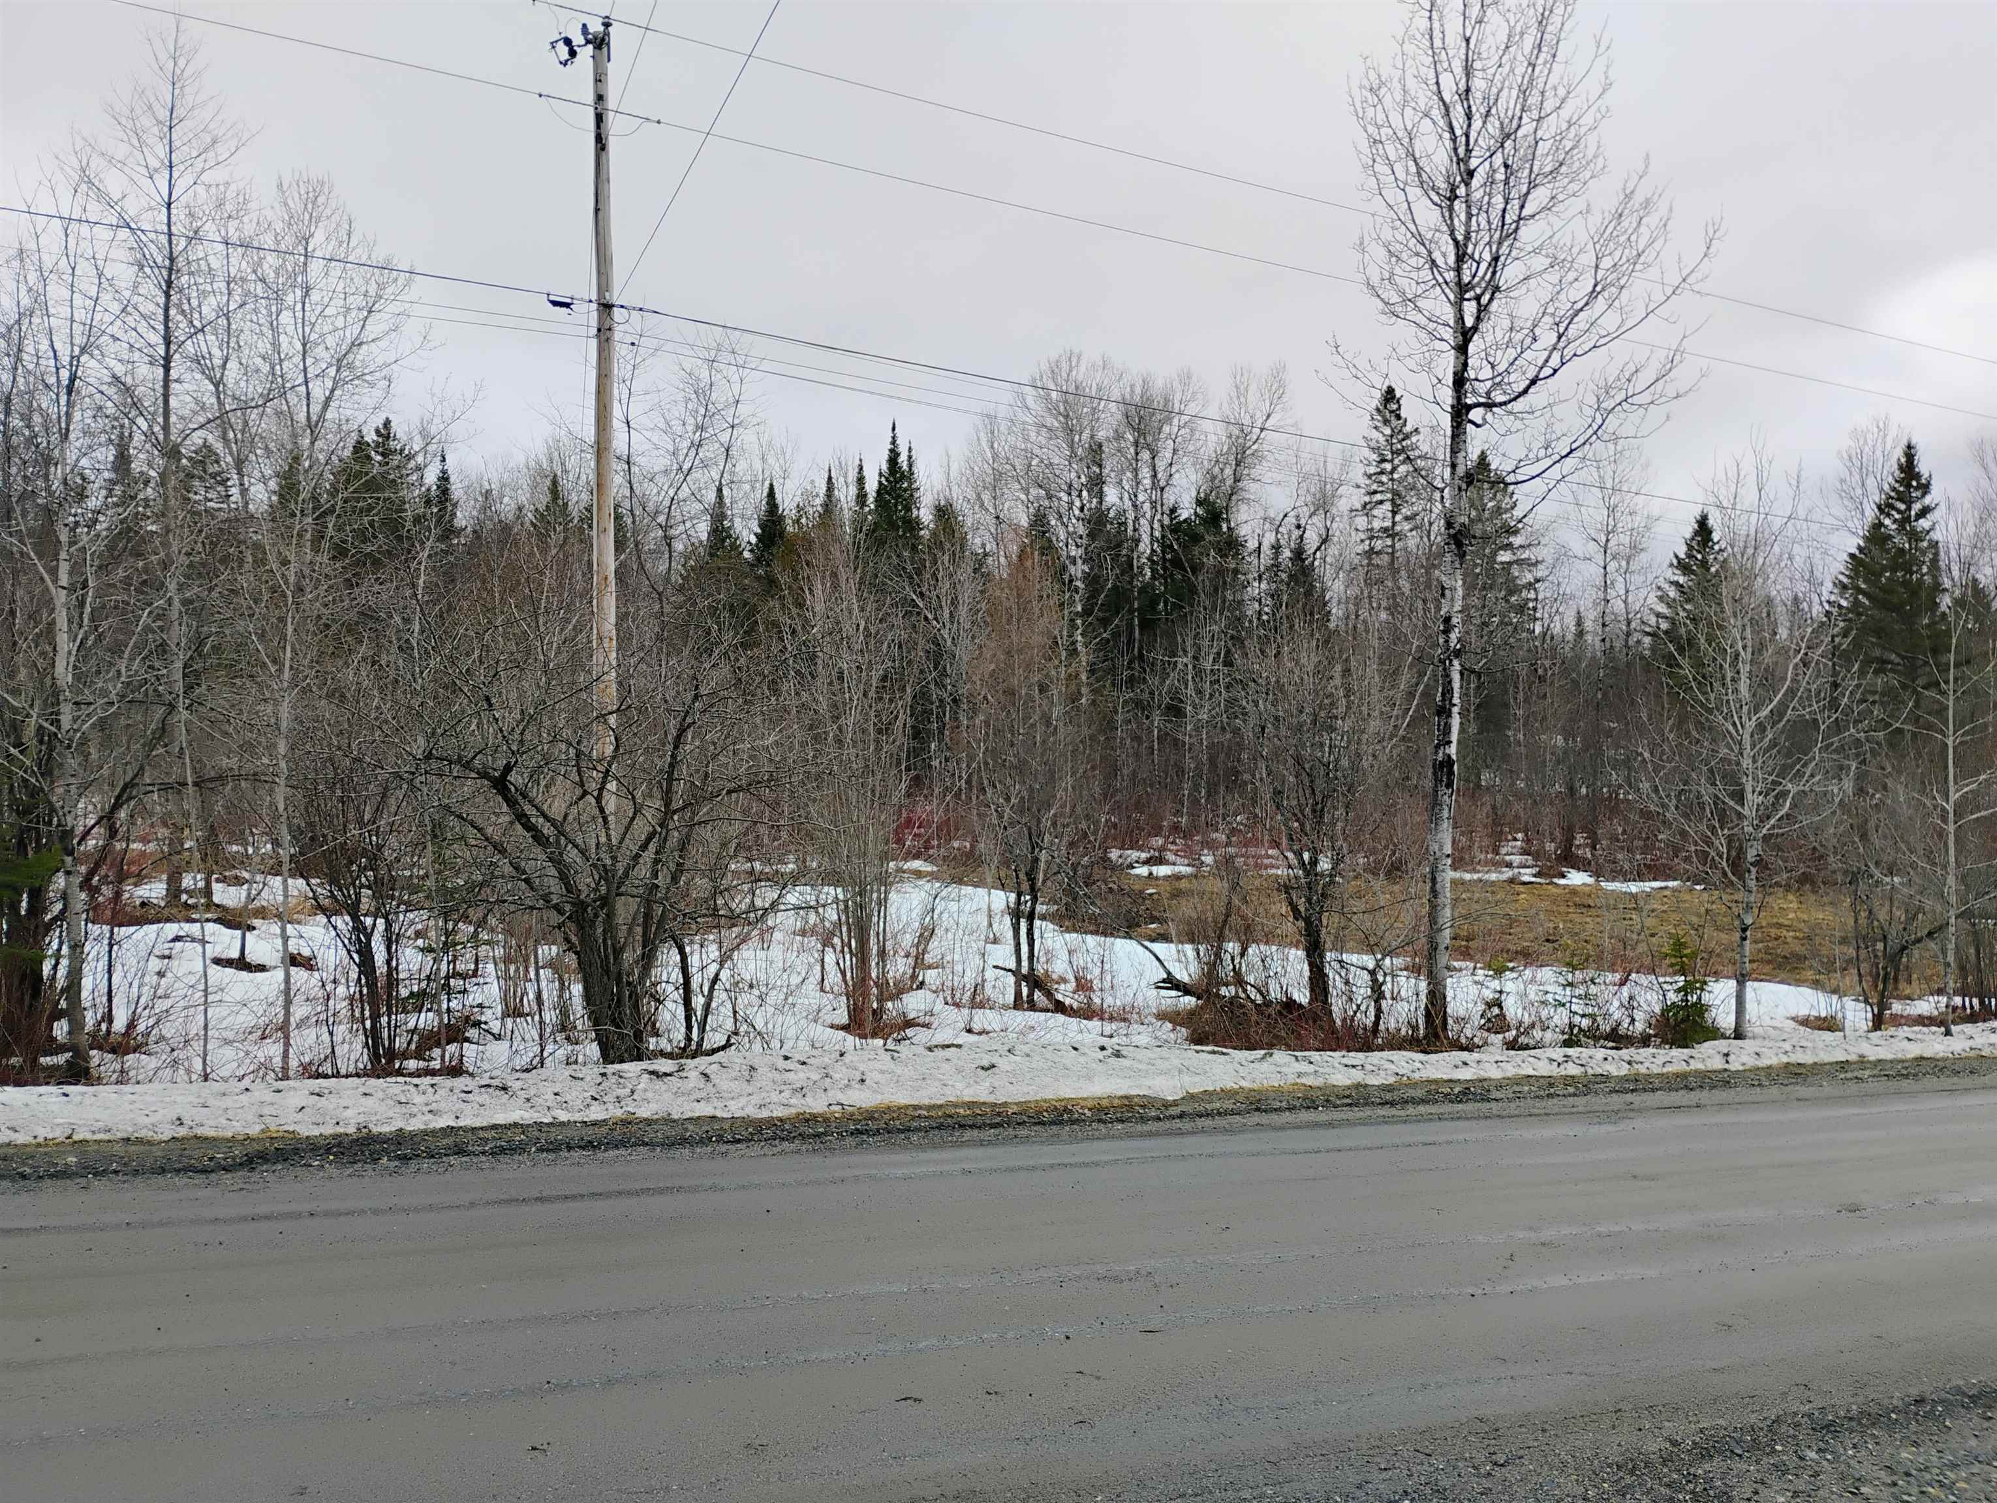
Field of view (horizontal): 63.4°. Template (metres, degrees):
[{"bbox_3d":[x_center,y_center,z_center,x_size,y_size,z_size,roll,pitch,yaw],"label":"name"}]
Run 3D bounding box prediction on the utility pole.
[{"bbox_3d":[-4.819,-3.189,19.000,0.700,10.800,0.400,0,-1,-12],"label":"utility pole"}]

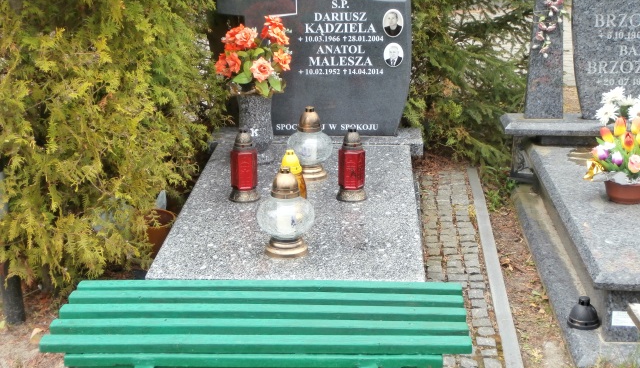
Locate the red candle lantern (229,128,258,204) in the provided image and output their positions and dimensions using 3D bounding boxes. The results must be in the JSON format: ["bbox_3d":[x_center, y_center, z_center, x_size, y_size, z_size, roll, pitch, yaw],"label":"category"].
[{"bbox_3d":[-0.279,-0.073,3.944,0.113,0.263,0.113,1,18,3],"label":"red candle lantern"}]

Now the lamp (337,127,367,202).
[{"bbox_3d":[0.122,-0.075,3.944,0.113,0.266,0.113,1,18,3],"label":"lamp"}]

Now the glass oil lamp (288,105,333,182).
[{"bbox_3d":[-0.033,-0.166,4.199,0.181,0.285,0.181,1,18,3],"label":"glass oil lamp"}]

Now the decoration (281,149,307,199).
[{"bbox_3d":[-0.100,-0.021,3.866,0.100,0.211,0.100,1,18,3],"label":"decoration"}]

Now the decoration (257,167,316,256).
[{"bbox_3d":[-0.103,0.083,3.414,0.190,0.286,0.190,1,18,3],"label":"decoration"}]

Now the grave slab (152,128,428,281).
[{"bbox_3d":[-0.063,0.109,4.053,0.870,0.150,1.705,1,18,3],"label":"grave slab"}]

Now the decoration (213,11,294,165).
[{"bbox_3d":[-0.273,-0.389,4.365,0.321,0.610,0.270,1,18,3],"label":"decoration"}]

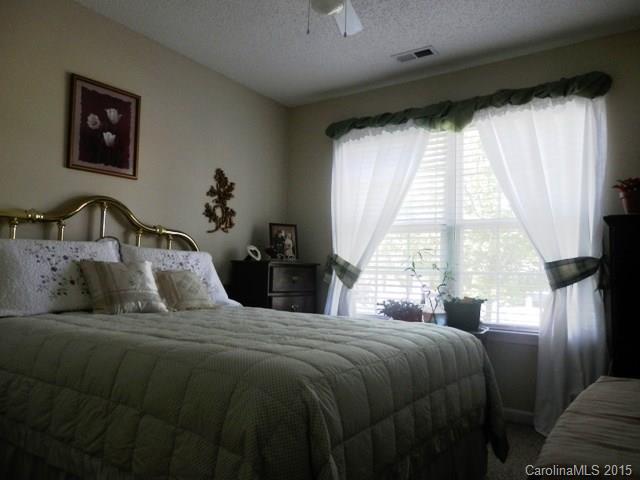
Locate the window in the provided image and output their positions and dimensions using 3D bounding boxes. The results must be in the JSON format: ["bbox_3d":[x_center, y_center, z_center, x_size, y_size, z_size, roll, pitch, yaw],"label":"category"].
[{"bbox_3d":[0.921,-0.125,3.304,1.650,1.430,0.100,-2,-4,32],"label":"window"}]

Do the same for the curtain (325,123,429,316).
[{"bbox_3d":[0.411,0.175,3.511,0.860,2.040,0.130,-2,-4,32],"label":"curtain"}]

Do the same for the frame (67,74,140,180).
[{"bbox_3d":[-1.194,-0.623,2.606,0.030,0.500,0.430,-2,-4,32],"label":"frame"}]

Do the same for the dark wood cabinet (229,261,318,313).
[{"bbox_3d":[-0.326,0.693,3.471,0.400,1.040,0.570,-2,-5,38],"label":"dark wood cabinet"}]

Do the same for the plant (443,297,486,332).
[{"bbox_3d":[0.926,0.477,2.999,0.260,0.230,0.240,-2,-4,32],"label":"plant"}]

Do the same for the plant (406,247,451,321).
[{"bbox_3d":[0.724,0.334,3.137,0.310,0.540,0.250,-2,-4,32],"label":"plant"}]

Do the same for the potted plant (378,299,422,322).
[{"bbox_3d":[0.562,0.504,3.227,0.290,0.210,0.260,-2,-4,32],"label":"potted plant"}]

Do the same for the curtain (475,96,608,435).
[{"bbox_3d":[1.371,0.144,2.907,0.790,2.050,0.130,-2,-4,32],"label":"curtain"}]

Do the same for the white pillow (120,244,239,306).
[{"bbox_3d":[-0.835,0.223,2.748,0.170,0.410,0.700,-35,-21,25],"label":"white pillow"}]

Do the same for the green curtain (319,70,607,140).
[{"bbox_3d":[0.892,-0.853,3.277,2.010,0.250,0.150,-2,-4,32],"label":"green curtain"}]

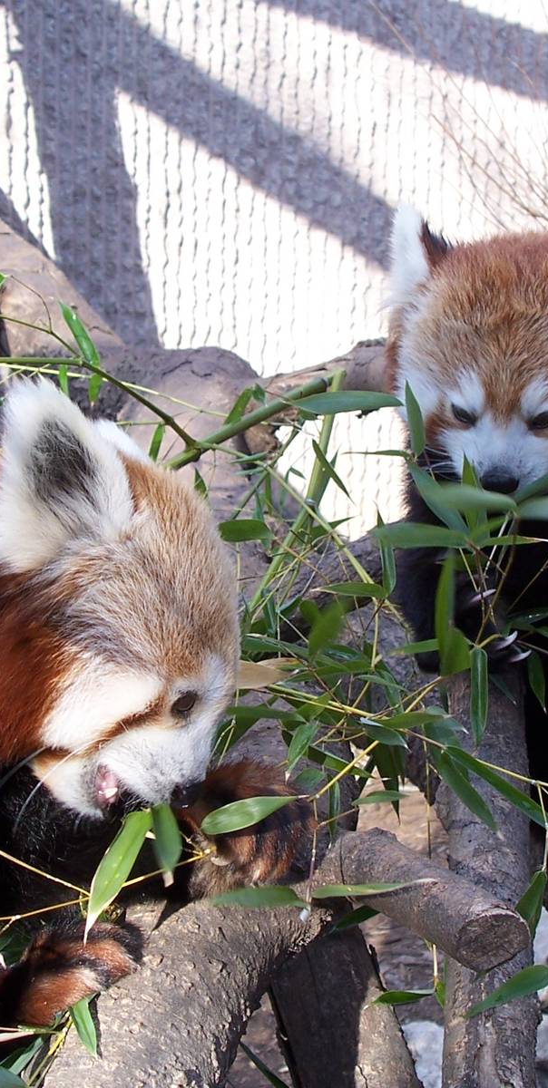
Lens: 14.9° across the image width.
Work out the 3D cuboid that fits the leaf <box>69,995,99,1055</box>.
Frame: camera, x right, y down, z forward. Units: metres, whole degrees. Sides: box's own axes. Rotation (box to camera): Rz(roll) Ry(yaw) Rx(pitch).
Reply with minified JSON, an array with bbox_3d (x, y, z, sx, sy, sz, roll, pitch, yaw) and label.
[{"bbox_3d":[-0.100,0.254,1.100,0.012,0.005,0.042,-13,47,-21],"label":"leaf"}]

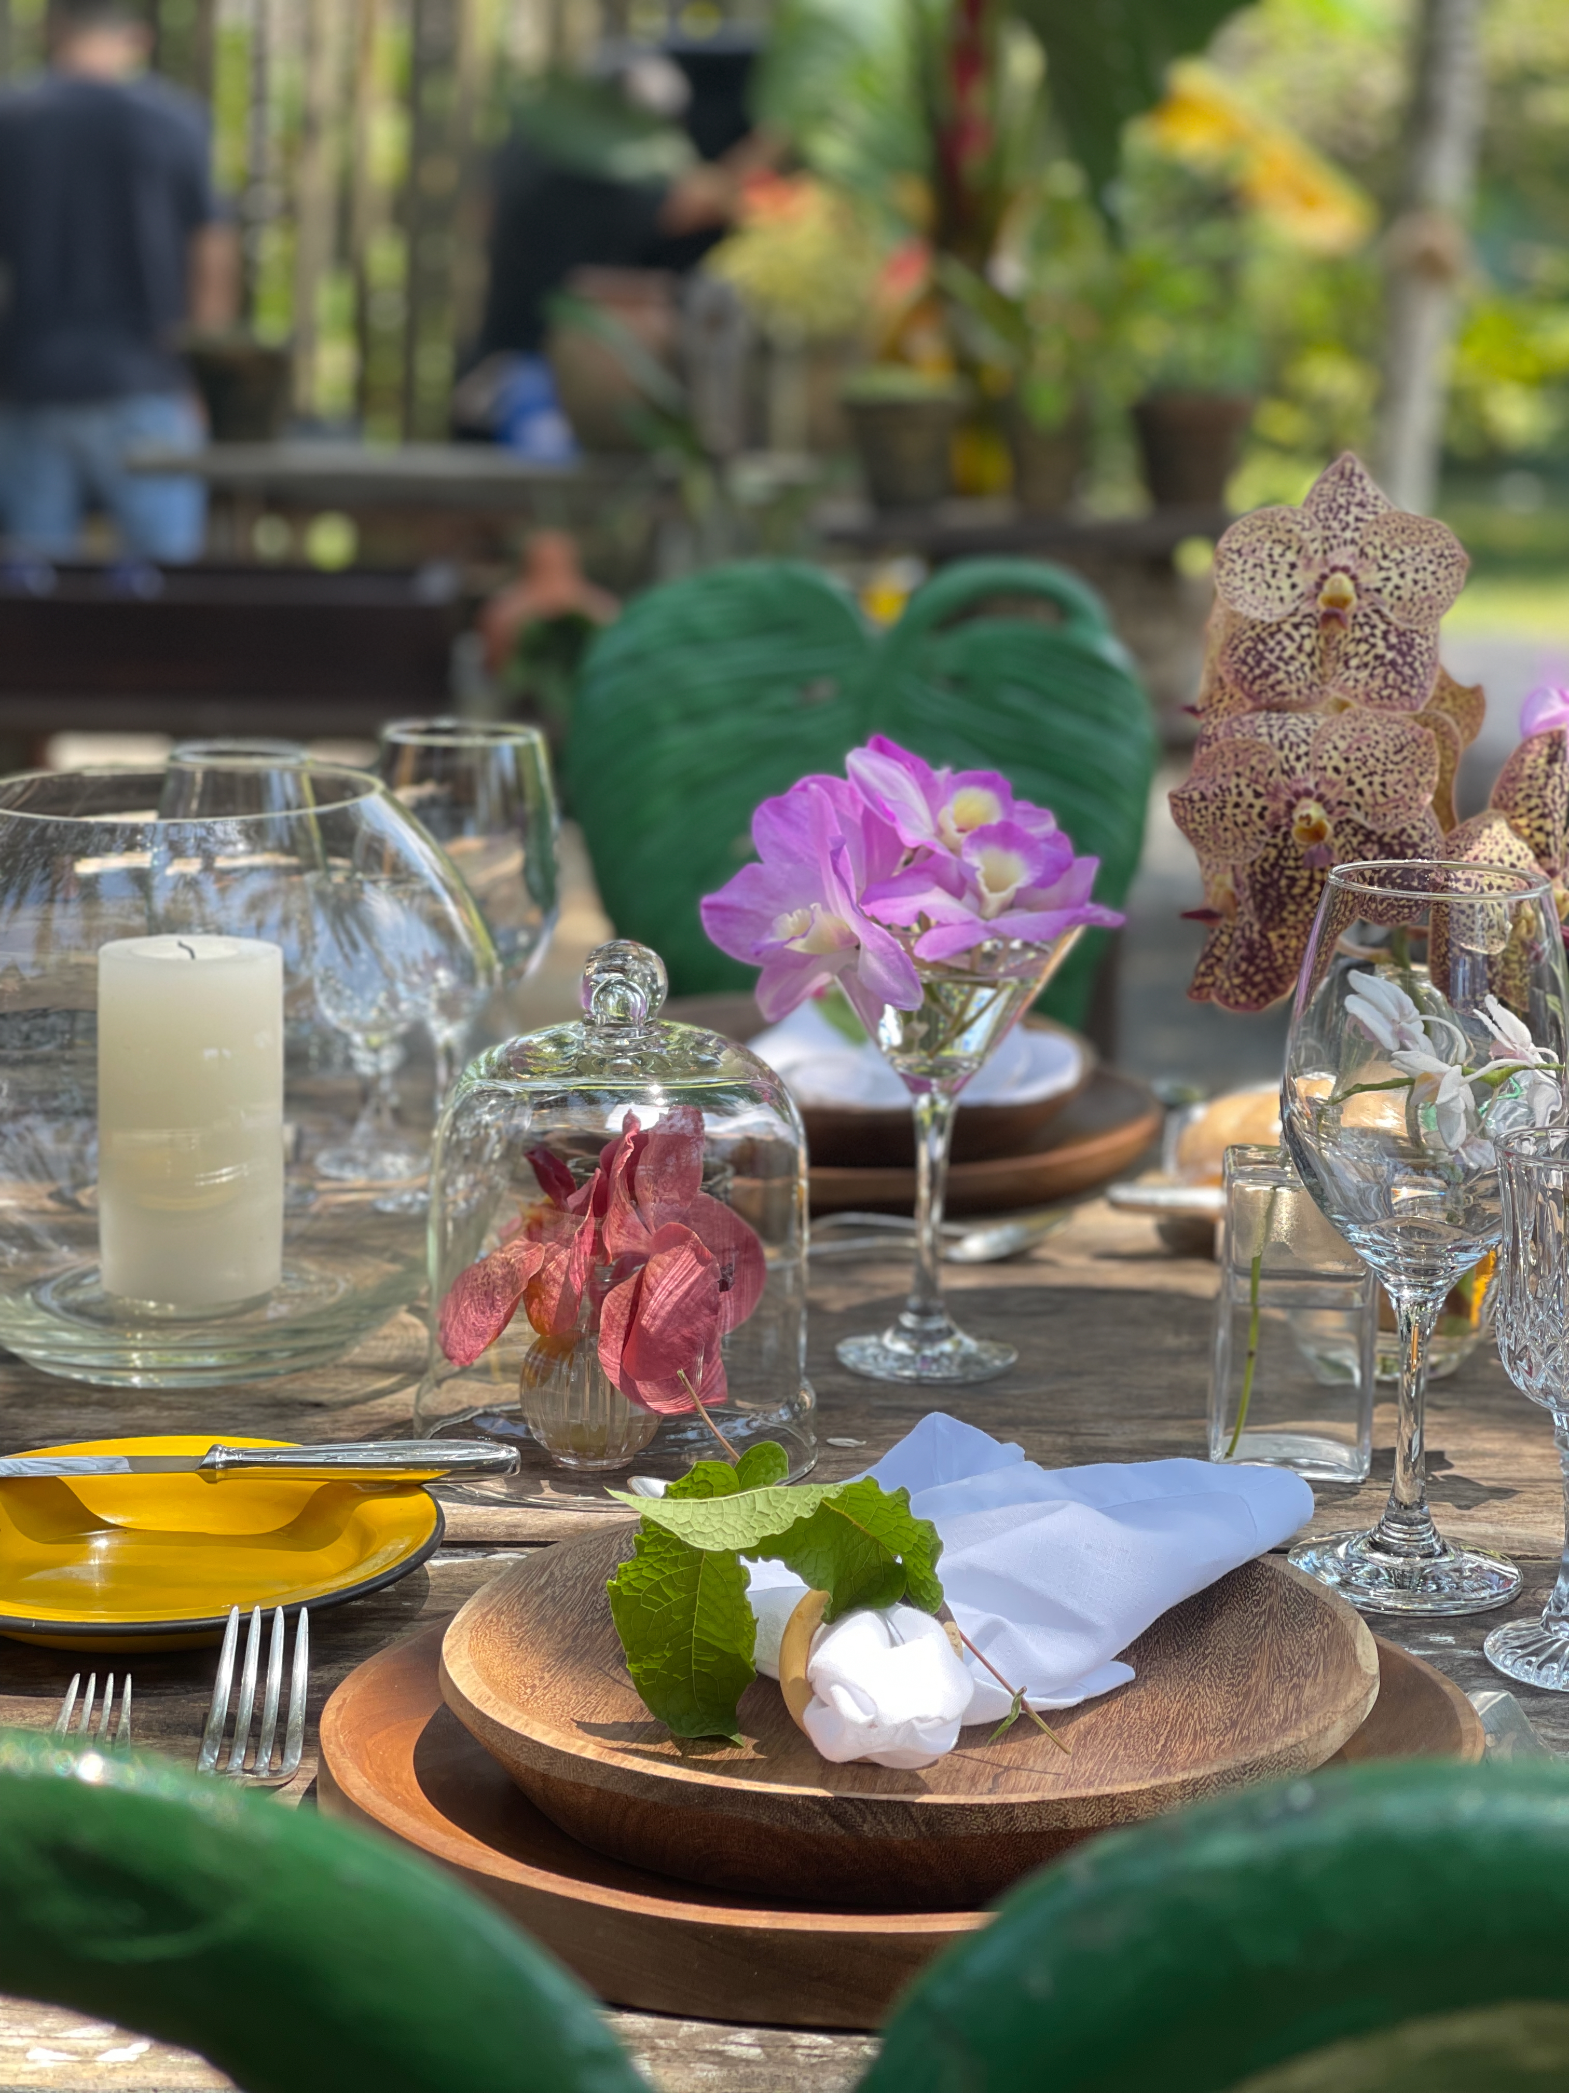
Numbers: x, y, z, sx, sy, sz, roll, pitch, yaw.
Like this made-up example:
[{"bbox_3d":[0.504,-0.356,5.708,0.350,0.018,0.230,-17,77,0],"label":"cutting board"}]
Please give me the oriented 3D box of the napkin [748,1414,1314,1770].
[{"bbox_3d":[0.052,0.144,1.065,0.128,0.056,0.172,9,14,36],"label":"napkin"}]

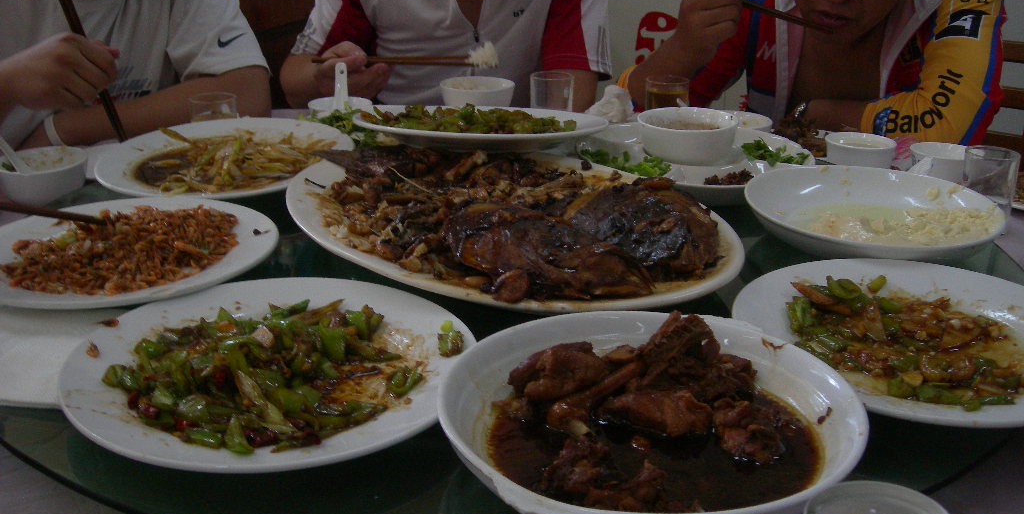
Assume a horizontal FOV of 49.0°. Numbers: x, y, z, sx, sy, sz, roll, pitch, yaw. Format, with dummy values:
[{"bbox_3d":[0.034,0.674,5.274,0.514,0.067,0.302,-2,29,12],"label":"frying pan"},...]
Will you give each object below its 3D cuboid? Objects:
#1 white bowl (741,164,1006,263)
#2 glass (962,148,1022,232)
[{"bbox_3d":[0.313,-0.028,0.989,0.216,0.043,0.216,1,22,0],"label":"white bowl"},{"bbox_3d":[0.494,-0.069,1.172,0.054,0.082,0.054,1,22,0],"label":"glass"}]

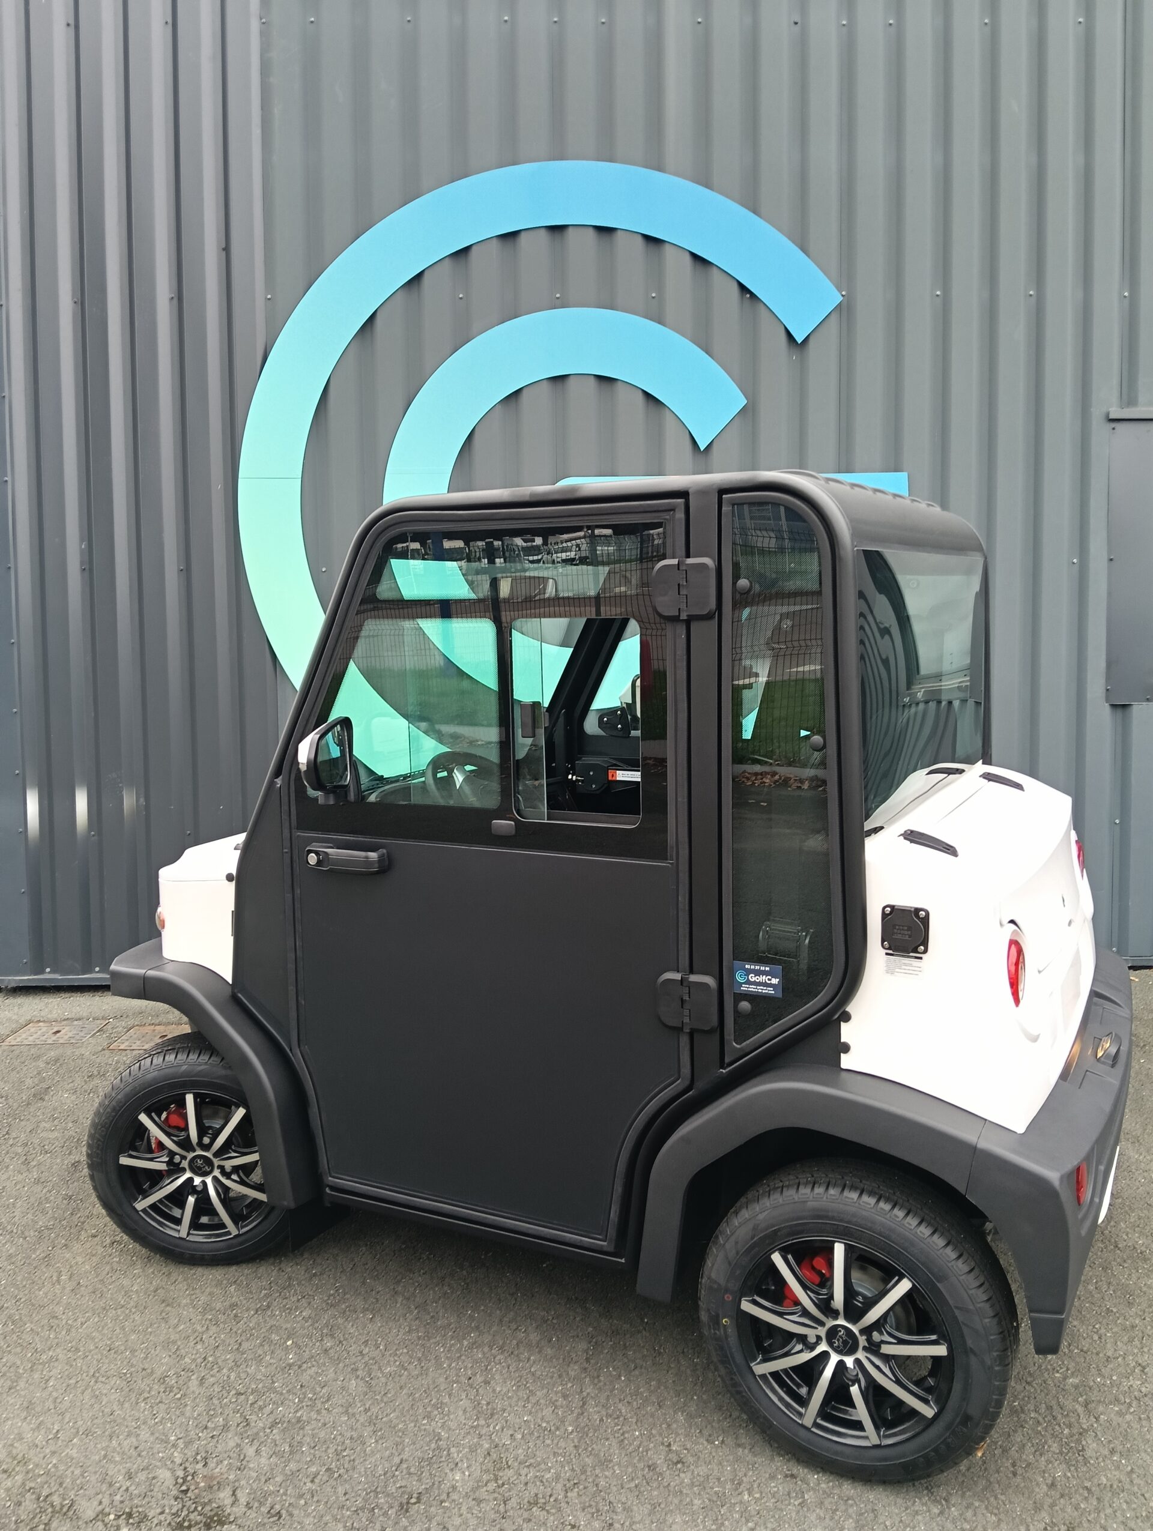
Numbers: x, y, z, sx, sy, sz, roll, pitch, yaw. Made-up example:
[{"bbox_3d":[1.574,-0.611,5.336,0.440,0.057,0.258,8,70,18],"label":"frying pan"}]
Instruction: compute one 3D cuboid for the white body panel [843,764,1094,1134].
[{"bbox_3d":[0.899,0.291,2.481,0.390,0.600,1.150,2,5,28],"label":"white body panel"}]

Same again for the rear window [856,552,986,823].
[{"bbox_3d":[0.776,-0.192,2.511,0.070,0.500,1.130,2,5,28],"label":"rear window"}]

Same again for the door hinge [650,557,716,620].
[{"bbox_3d":[0.191,-0.320,2.156,0.125,0.112,0.025,2,5,28],"label":"door hinge"}]

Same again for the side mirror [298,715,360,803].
[{"bbox_3d":[-0.519,-0.008,2.479,0.095,0.185,0.155,1,4,20],"label":"side mirror"}]

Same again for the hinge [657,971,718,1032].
[{"bbox_3d":[0.201,0.436,2.209,0.122,0.112,0.025,2,5,28],"label":"hinge"}]

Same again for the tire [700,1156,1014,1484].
[{"bbox_3d":[0.476,0.969,2.061,0.535,0.530,0.165,2,5,27],"label":"tire"}]

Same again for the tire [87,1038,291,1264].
[{"bbox_3d":[-0.858,0.914,2.778,0.535,0.530,0.165,-1,4,-1],"label":"tire"}]

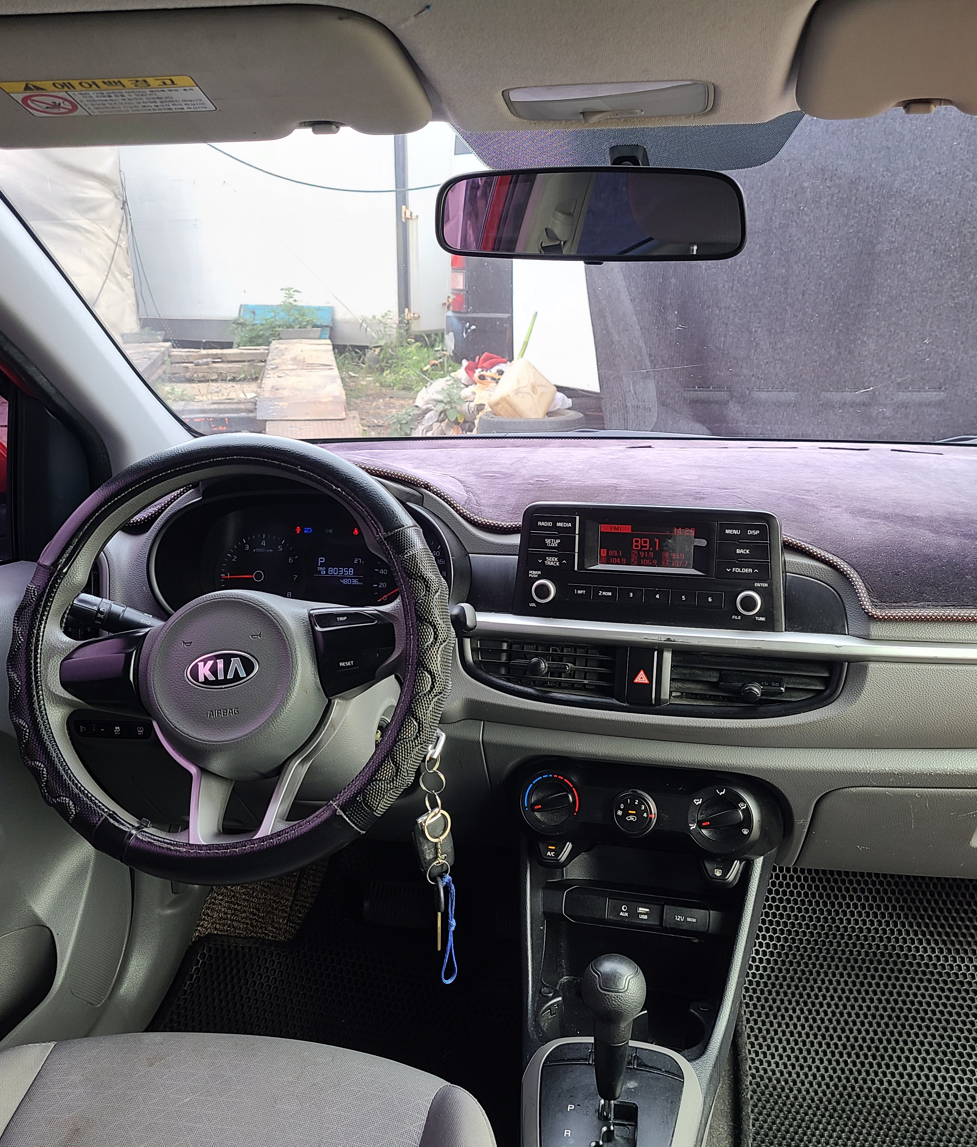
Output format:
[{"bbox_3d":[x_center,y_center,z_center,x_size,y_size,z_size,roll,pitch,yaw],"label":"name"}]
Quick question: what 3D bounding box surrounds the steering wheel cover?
[{"bbox_3d":[-0.221,0.065,0.974,0.386,0.386,0.048,1,-14,8],"label":"steering wheel cover"}]

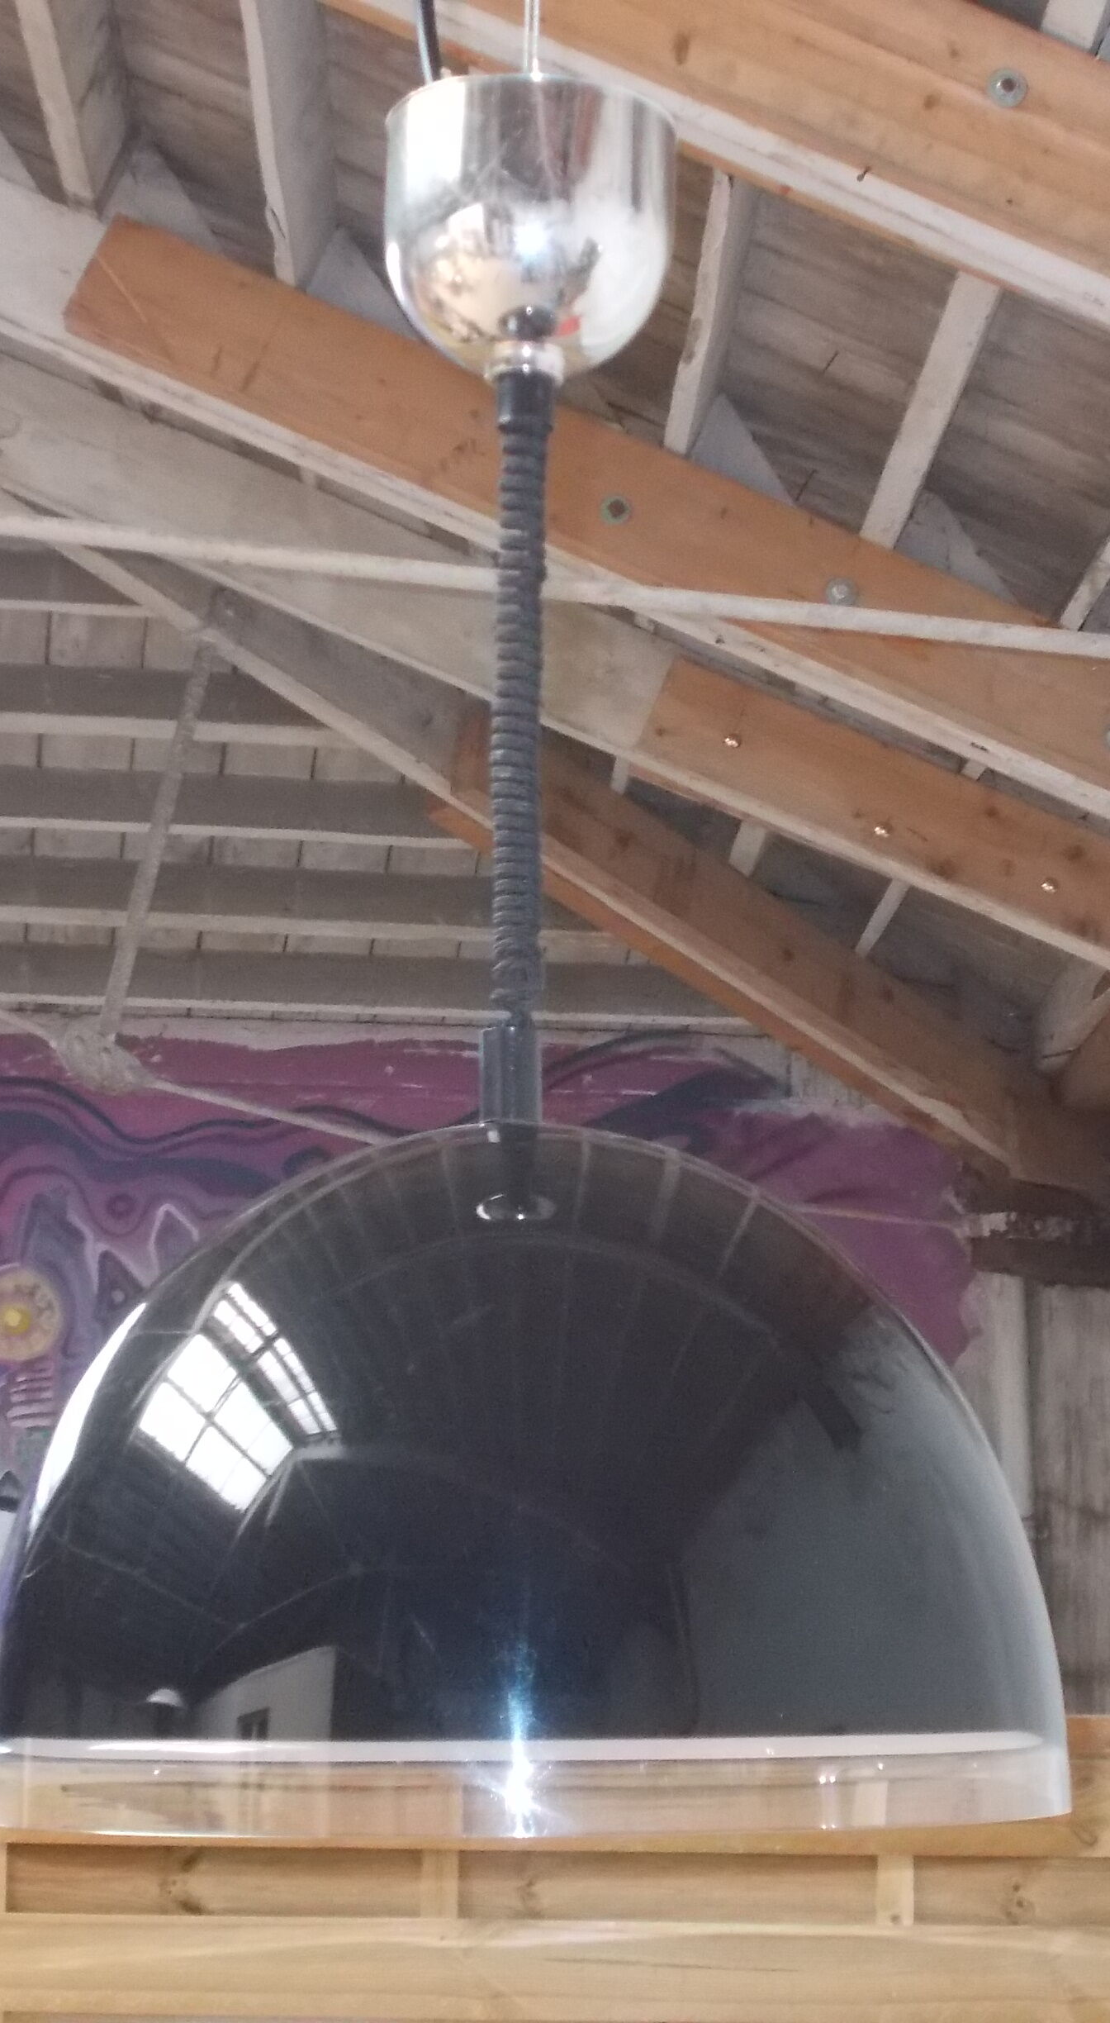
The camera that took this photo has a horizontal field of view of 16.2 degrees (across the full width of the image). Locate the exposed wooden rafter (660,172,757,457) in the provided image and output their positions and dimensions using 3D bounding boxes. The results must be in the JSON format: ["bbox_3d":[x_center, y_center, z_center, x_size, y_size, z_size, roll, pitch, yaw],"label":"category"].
[{"bbox_3d":[0.265,-1.199,6.065,0.045,0.150,1.815,25,-10,2],"label":"exposed wooden rafter"}]

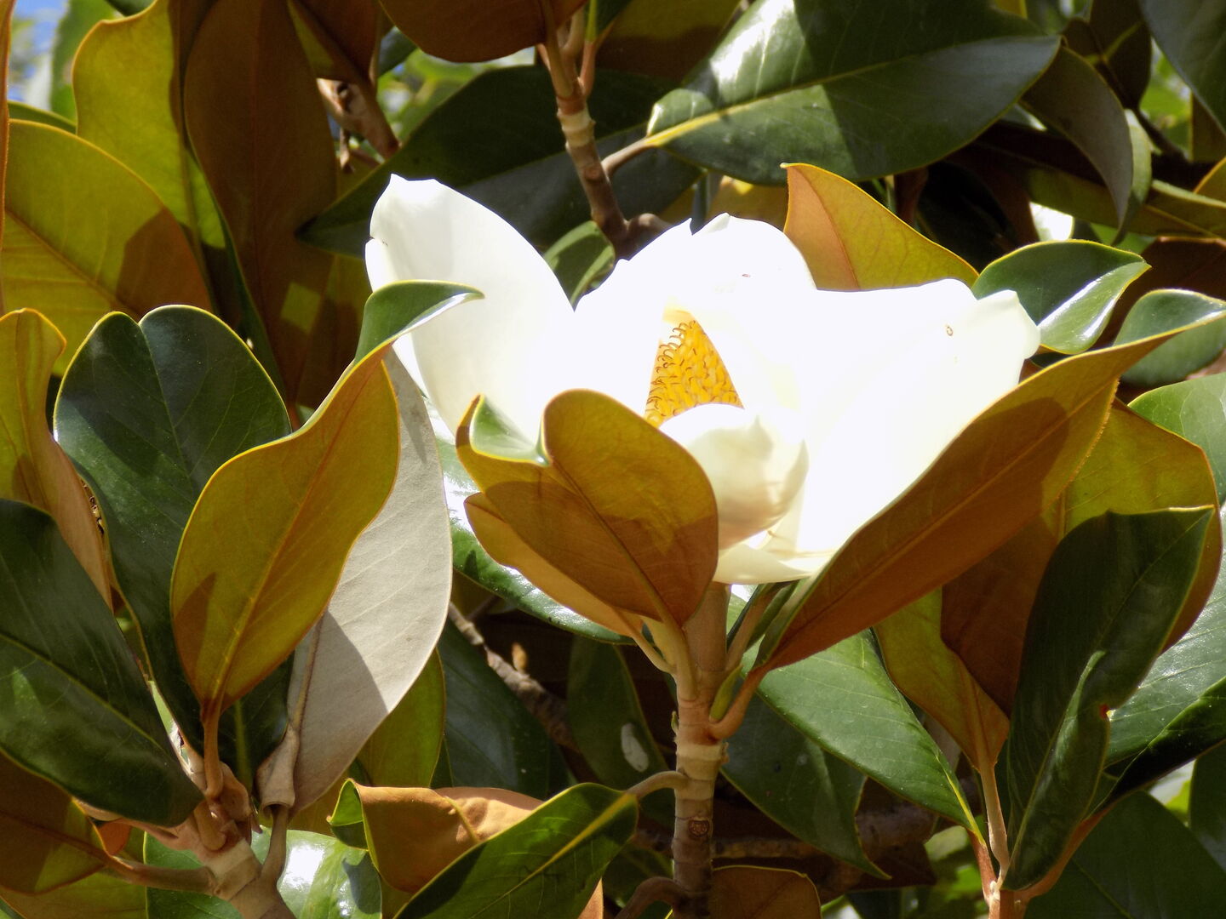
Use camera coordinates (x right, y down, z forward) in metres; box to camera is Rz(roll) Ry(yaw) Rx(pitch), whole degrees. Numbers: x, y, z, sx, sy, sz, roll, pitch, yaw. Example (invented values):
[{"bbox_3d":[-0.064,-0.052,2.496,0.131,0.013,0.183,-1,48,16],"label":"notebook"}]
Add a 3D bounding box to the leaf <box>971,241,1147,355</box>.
[{"bbox_3d":[0.150,-0.053,2.630,0.085,0.055,0.028,-24,-34,-1],"label":"leaf"}]

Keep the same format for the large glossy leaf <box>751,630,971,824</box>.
[{"bbox_3d":[0.083,0.088,2.600,0.062,0.108,0.028,-39,-12,2],"label":"large glossy leaf"}]

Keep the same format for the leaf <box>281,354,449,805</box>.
[{"bbox_3d":[-0.071,0.036,2.220,0.065,0.140,0.030,9,10,-30],"label":"leaf"}]

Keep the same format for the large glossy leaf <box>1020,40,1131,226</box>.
[{"bbox_3d":[0.172,-0.119,2.820,0.034,0.075,0.025,-27,0,20],"label":"large glossy leaf"}]

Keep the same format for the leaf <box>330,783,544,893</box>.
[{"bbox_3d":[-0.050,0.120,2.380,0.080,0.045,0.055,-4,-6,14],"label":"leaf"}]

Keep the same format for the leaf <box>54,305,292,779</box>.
[{"bbox_3d":[-0.144,0.028,2.530,0.078,0.165,0.028,-4,-24,-9],"label":"leaf"}]

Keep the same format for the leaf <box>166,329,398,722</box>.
[{"bbox_3d":[-0.093,0.019,2.190,0.055,0.135,0.030,27,21,0],"label":"leaf"}]

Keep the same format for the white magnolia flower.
[{"bbox_3d":[0.026,-0.023,2.250,0.197,0.120,0.175,0,-10,0],"label":"white magnolia flower"}]

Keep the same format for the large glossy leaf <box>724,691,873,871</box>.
[{"bbox_3d":[0.066,0.109,2.680,0.052,0.088,0.025,-31,-12,-1],"label":"large glossy leaf"}]

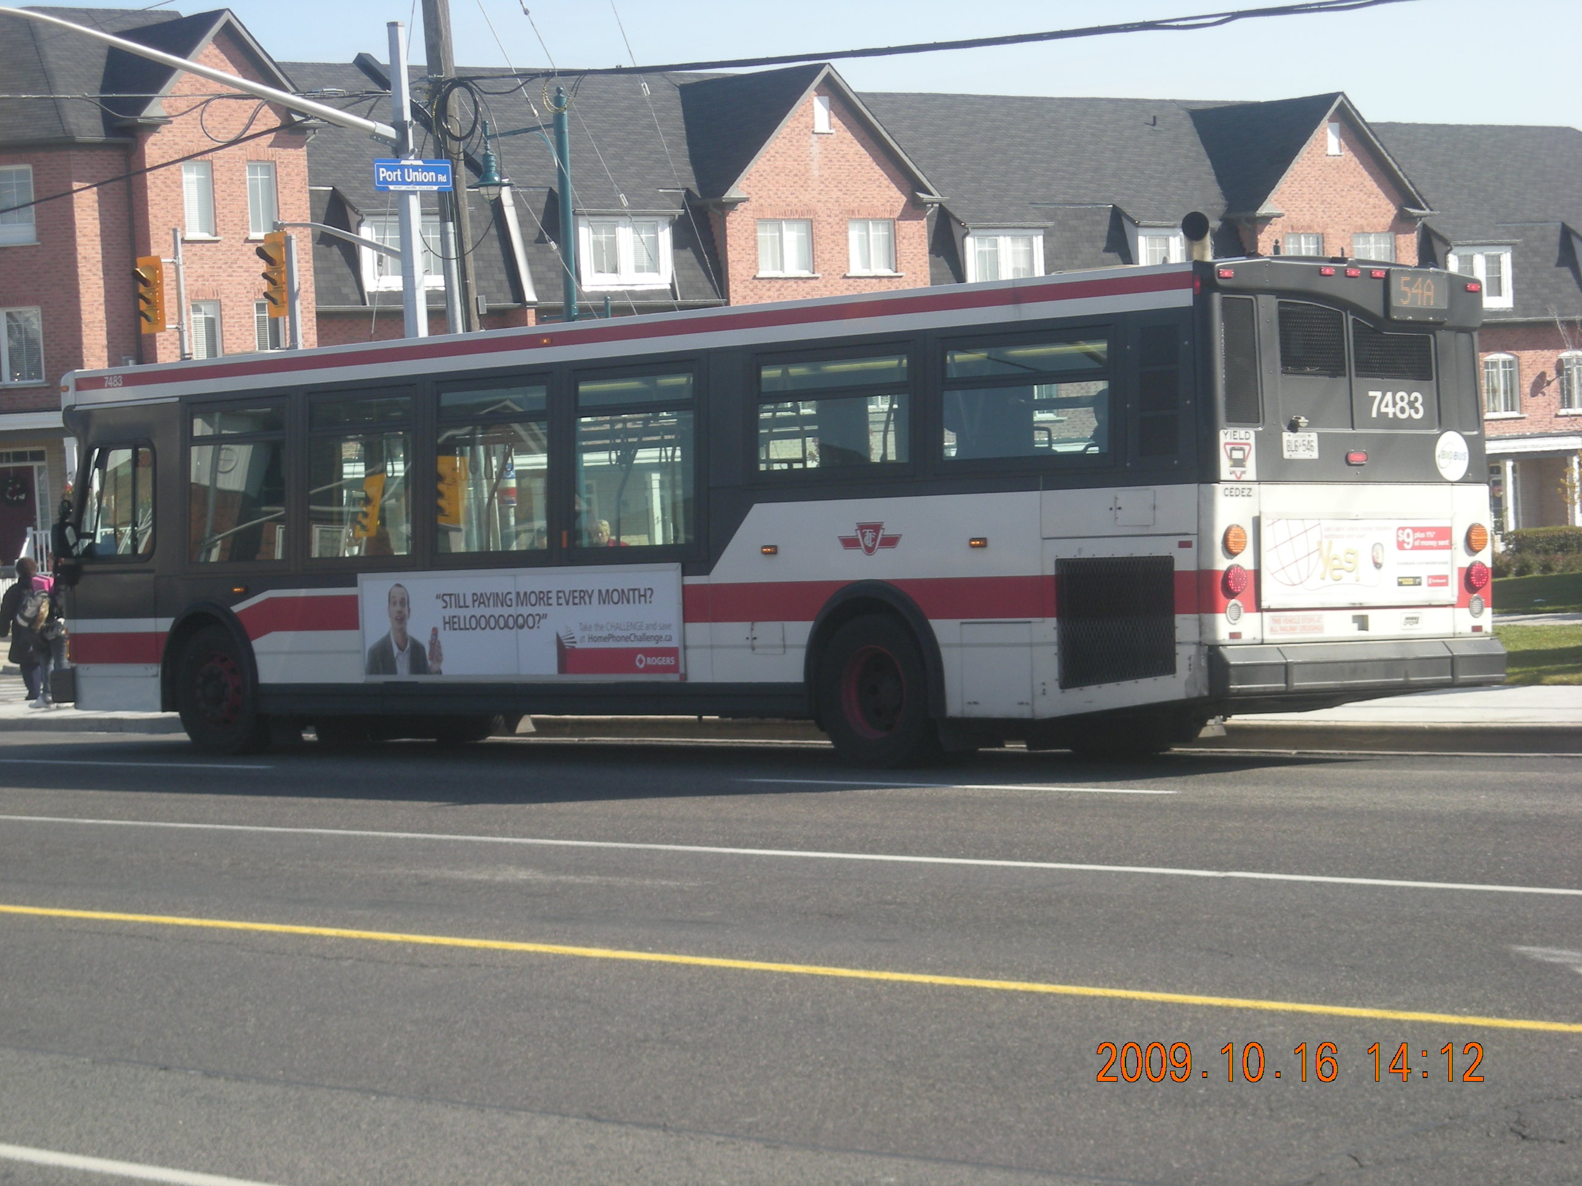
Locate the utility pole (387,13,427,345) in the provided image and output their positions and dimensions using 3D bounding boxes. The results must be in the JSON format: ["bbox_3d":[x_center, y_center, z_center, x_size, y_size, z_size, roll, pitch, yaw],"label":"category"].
[{"bbox_3d":[-4.677,-3.305,53.300,0.270,7.580,0.270,-4,2,-43],"label":"utility pole"}]

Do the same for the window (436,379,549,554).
[{"bbox_3d":[-2.049,-0.860,29.646,0.050,1.150,1.250,0,-1,-42],"label":"window"}]

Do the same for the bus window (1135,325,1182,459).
[{"bbox_3d":[2.143,-1.165,24.934,0.050,0.765,0.365,0,-1,-42],"label":"bus window"}]

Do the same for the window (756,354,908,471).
[{"bbox_3d":[0.273,-1.149,27.506,0.060,0.700,1.420,-1,0,-43],"label":"window"}]

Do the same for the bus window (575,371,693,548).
[{"bbox_3d":[-1.026,-0.876,28.497,0.050,1.130,1.240,0,-1,-42],"label":"bus window"}]

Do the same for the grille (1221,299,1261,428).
[{"bbox_3d":[2.600,-1.341,24.883,0.290,0.730,0.050,-1,-2,-42],"label":"grille"}]

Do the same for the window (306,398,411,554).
[{"bbox_3d":[-3.080,-0.833,30.803,0.050,1.140,1.260,0,-1,-42],"label":"window"}]

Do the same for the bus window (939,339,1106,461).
[{"bbox_3d":[1.430,-1.178,26.247,0.060,0.700,1.420,-1,0,-43],"label":"bus window"}]

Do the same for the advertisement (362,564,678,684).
[{"bbox_3d":[-1.894,0.225,29.448,0.040,0.770,3.580,-1,0,-42],"label":"advertisement"}]

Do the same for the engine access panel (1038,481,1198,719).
[{"bbox_3d":[1.943,0.049,25.182,0.060,1.340,1.330,-1,0,-42],"label":"engine access panel"}]

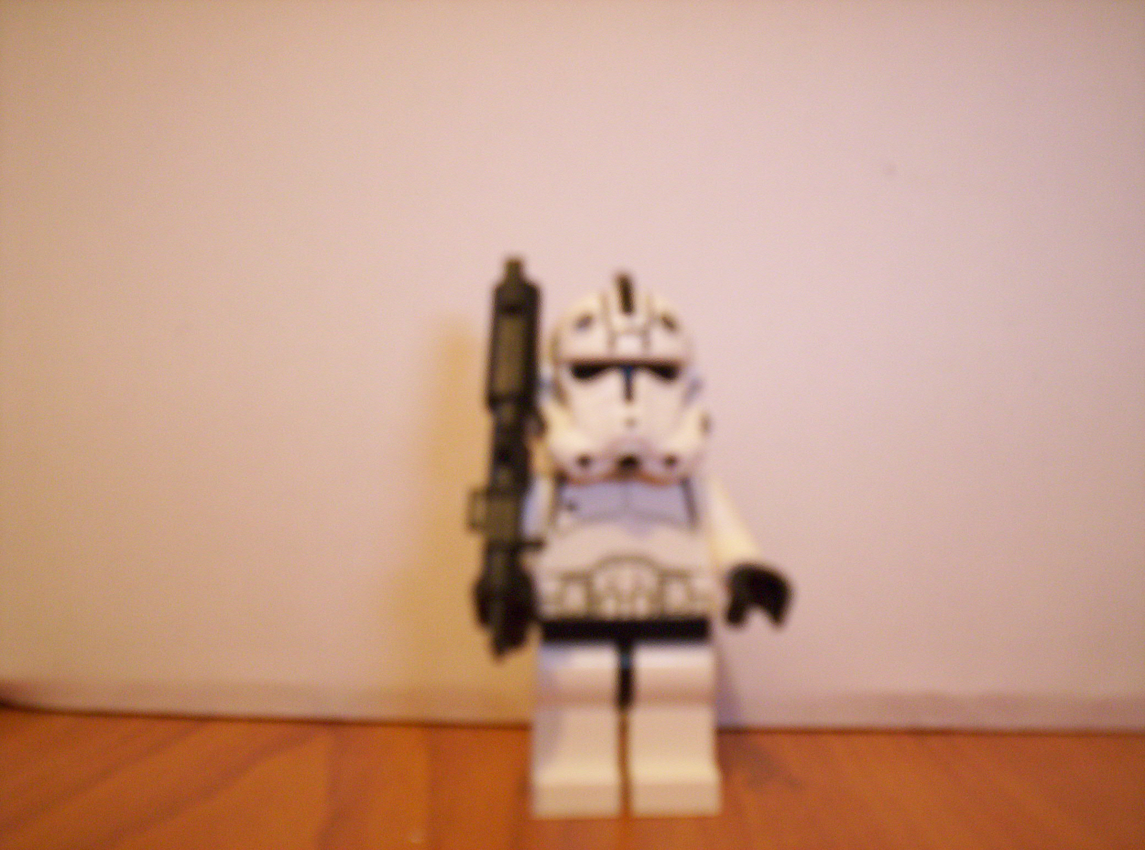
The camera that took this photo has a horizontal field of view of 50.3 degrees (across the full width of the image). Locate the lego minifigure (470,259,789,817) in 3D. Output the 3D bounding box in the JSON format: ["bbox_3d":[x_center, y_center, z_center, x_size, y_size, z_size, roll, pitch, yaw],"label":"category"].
[{"bbox_3d":[0.005,0.009,0.105,0.026,0.047,0.015,0,9,-2],"label":"lego minifigure"}]

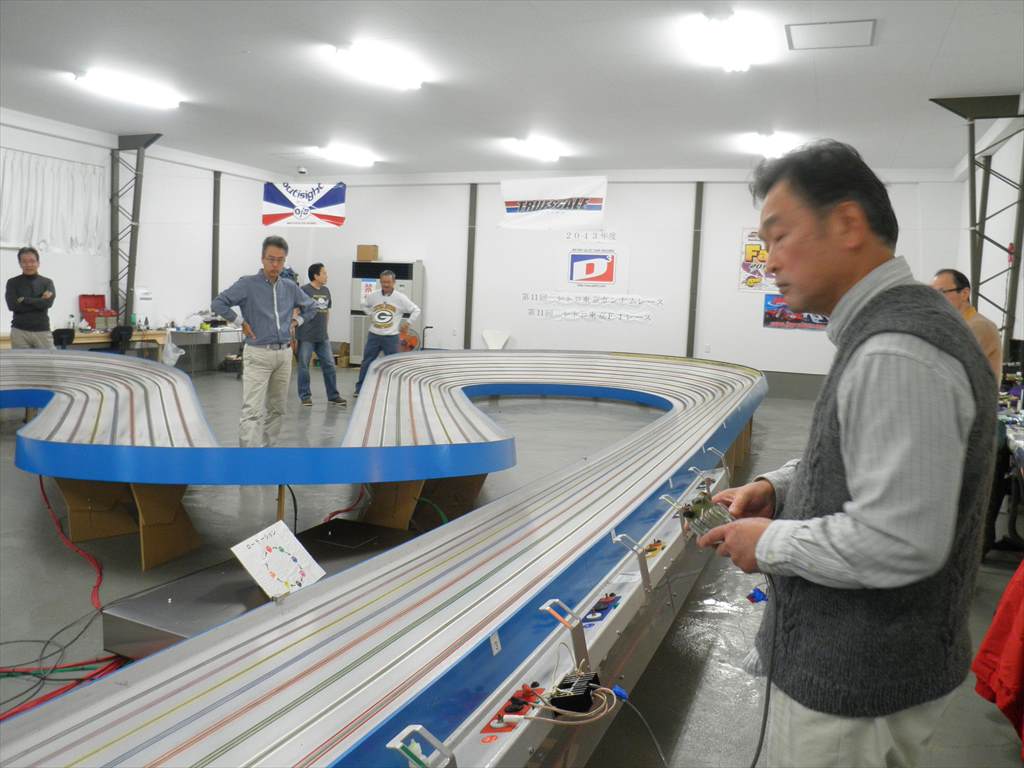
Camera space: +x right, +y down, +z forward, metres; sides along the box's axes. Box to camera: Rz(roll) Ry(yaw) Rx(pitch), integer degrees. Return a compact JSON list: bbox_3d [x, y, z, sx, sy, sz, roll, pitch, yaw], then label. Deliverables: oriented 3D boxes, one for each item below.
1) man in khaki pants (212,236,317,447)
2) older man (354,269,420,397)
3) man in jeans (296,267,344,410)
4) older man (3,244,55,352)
[{"bbox_3d":[-1.790,-0.201,5.991,0.750,1.711,0.420,-2,8,-38],"label":"man in khaki pants"},{"bbox_3d":[-1.606,-0.652,10.685,0.850,1.638,0.480,2,6,-6],"label":"older man"},{"bbox_3d":[-2.267,-0.600,9.807,0.550,1.663,0.450,-2,7,-36],"label":"man in jeans"},{"bbox_3d":[-4.476,-0.474,7.700,0.520,1.670,0.380,-1,7,-27],"label":"older man"}]

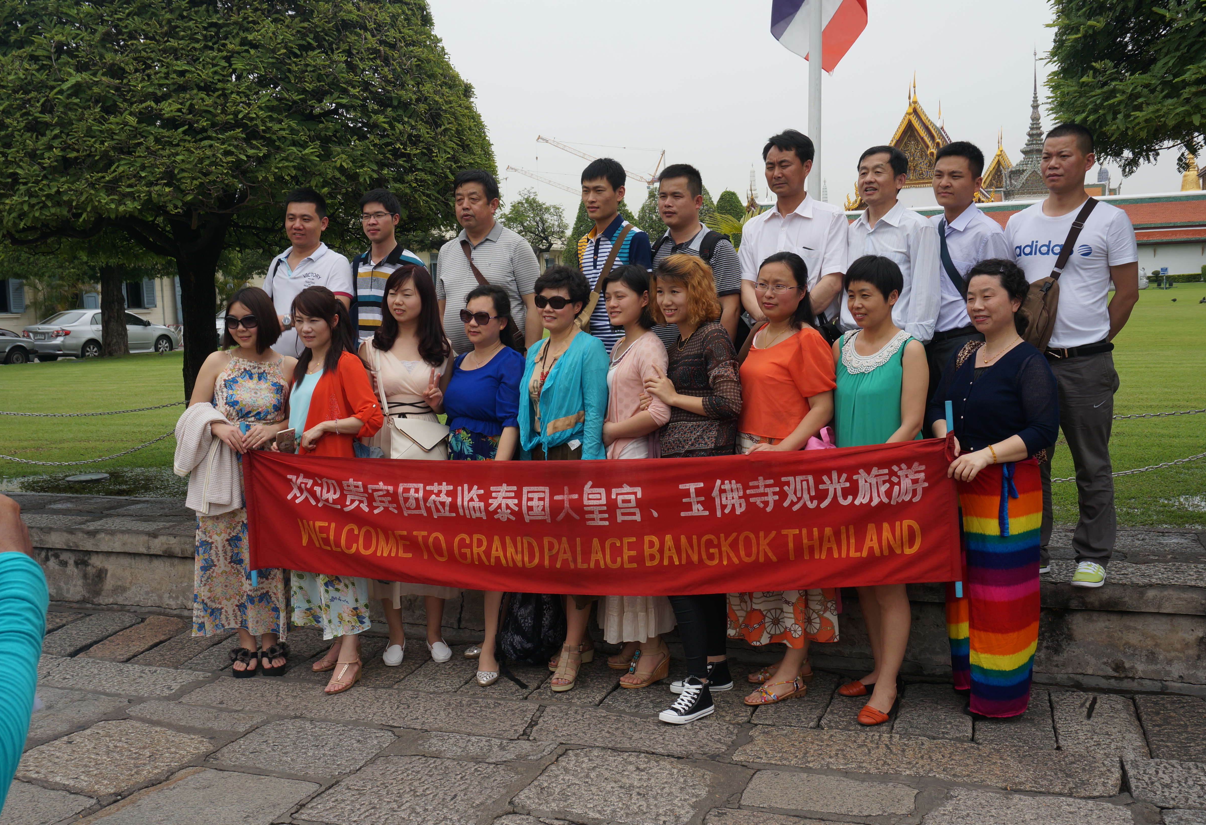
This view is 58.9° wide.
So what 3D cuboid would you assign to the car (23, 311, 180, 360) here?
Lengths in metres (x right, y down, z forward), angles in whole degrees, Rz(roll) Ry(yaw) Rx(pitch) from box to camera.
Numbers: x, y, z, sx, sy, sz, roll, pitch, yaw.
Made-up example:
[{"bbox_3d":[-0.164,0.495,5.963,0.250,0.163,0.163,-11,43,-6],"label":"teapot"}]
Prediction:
[{"bbox_3d":[-14.762,-2.353,31.833,1.760,1.470,4.540,2,7,24],"label":"car"}]

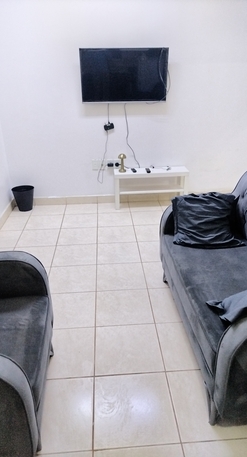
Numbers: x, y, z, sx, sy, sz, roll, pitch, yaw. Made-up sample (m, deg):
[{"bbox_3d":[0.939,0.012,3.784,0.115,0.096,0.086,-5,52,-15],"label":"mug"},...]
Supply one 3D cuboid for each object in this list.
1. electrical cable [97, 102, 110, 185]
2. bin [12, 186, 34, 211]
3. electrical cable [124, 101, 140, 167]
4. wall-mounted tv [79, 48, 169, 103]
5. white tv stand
[{"bbox_3d":[-0.240,-1.011,4.188,0.195,0.966,0.050,-2,25,-1],"label":"electrical cable"},{"bbox_3d":[-1.254,-0.370,4.362,0.274,0.274,0.274,-2,25,-2],"label":"bin"},{"bbox_3d":[0.107,-1.103,4.157,0.207,0.772,0.050,-2,25,-1],"label":"electrical cable"},{"bbox_3d":[0.012,-1.693,3.822,0.953,0.561,0.075,-1,31,0],"label":"wall-mounted tv"},{"bbox_3d":[0.351,-0.513,4.369,0.903,0.446,0.262,-3,25,-2],"label":"white tv stand"}]

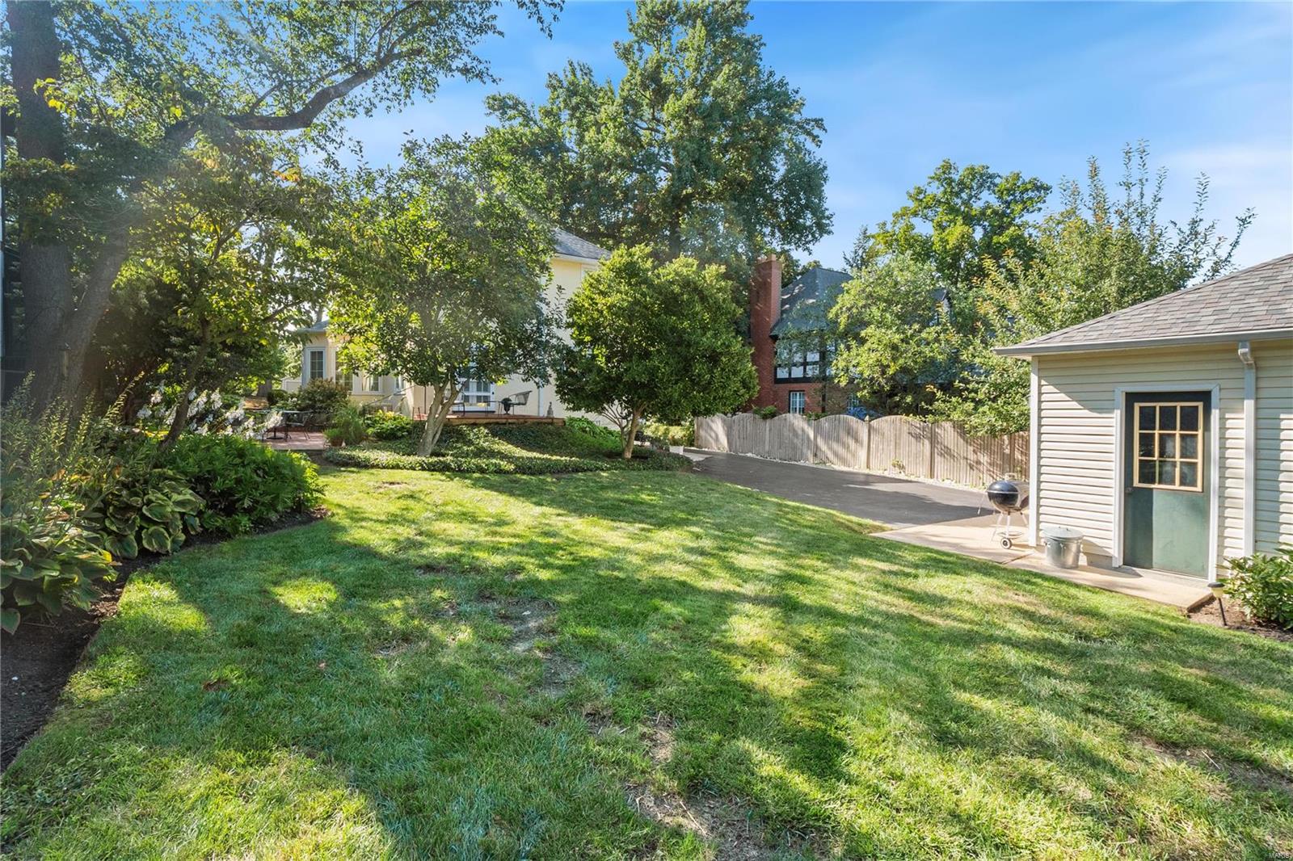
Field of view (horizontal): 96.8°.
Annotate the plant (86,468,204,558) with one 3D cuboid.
[{"bbox_3d":[-4.500,0.710,5.150,0.900,0.640,0.880,0,2,0],"label":"plant"}]

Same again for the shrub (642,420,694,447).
[{"bbox_3d":[1.170,0.160,30.500,2.700,1.400,1.600,0,2,0],"label":"shrub"}]

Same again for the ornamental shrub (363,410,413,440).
[{"bbox_3d":[-6.540,-0.160,14.600,1.170,0.800,1.050,0,2,0],"label":"ornamental shrub"}]

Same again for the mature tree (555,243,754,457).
[{"bbox_3d":[0.330,-2.650,19.500,6.600,7.200,6.200,0,2,0],"label":"mature tree"}]

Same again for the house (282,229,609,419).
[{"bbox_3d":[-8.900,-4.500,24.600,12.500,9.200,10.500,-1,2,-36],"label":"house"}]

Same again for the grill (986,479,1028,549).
[{"bbox_3d":[5.040,1.080,7.930,0.580,1.000,0.620,1,2,34],"label":"grill"}]

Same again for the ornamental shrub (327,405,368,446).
[{"bbox_3d":[-6.900,-0.120,13.200,0.860,0.950,0.820,0,2,0],"label":"ornamental shrub"}]

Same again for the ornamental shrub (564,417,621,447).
[{"bbox_3d":[-1.950,0.030,20.800,1.900,1.100,1.400,0,2,0],"label":"ornamental shrub"}]

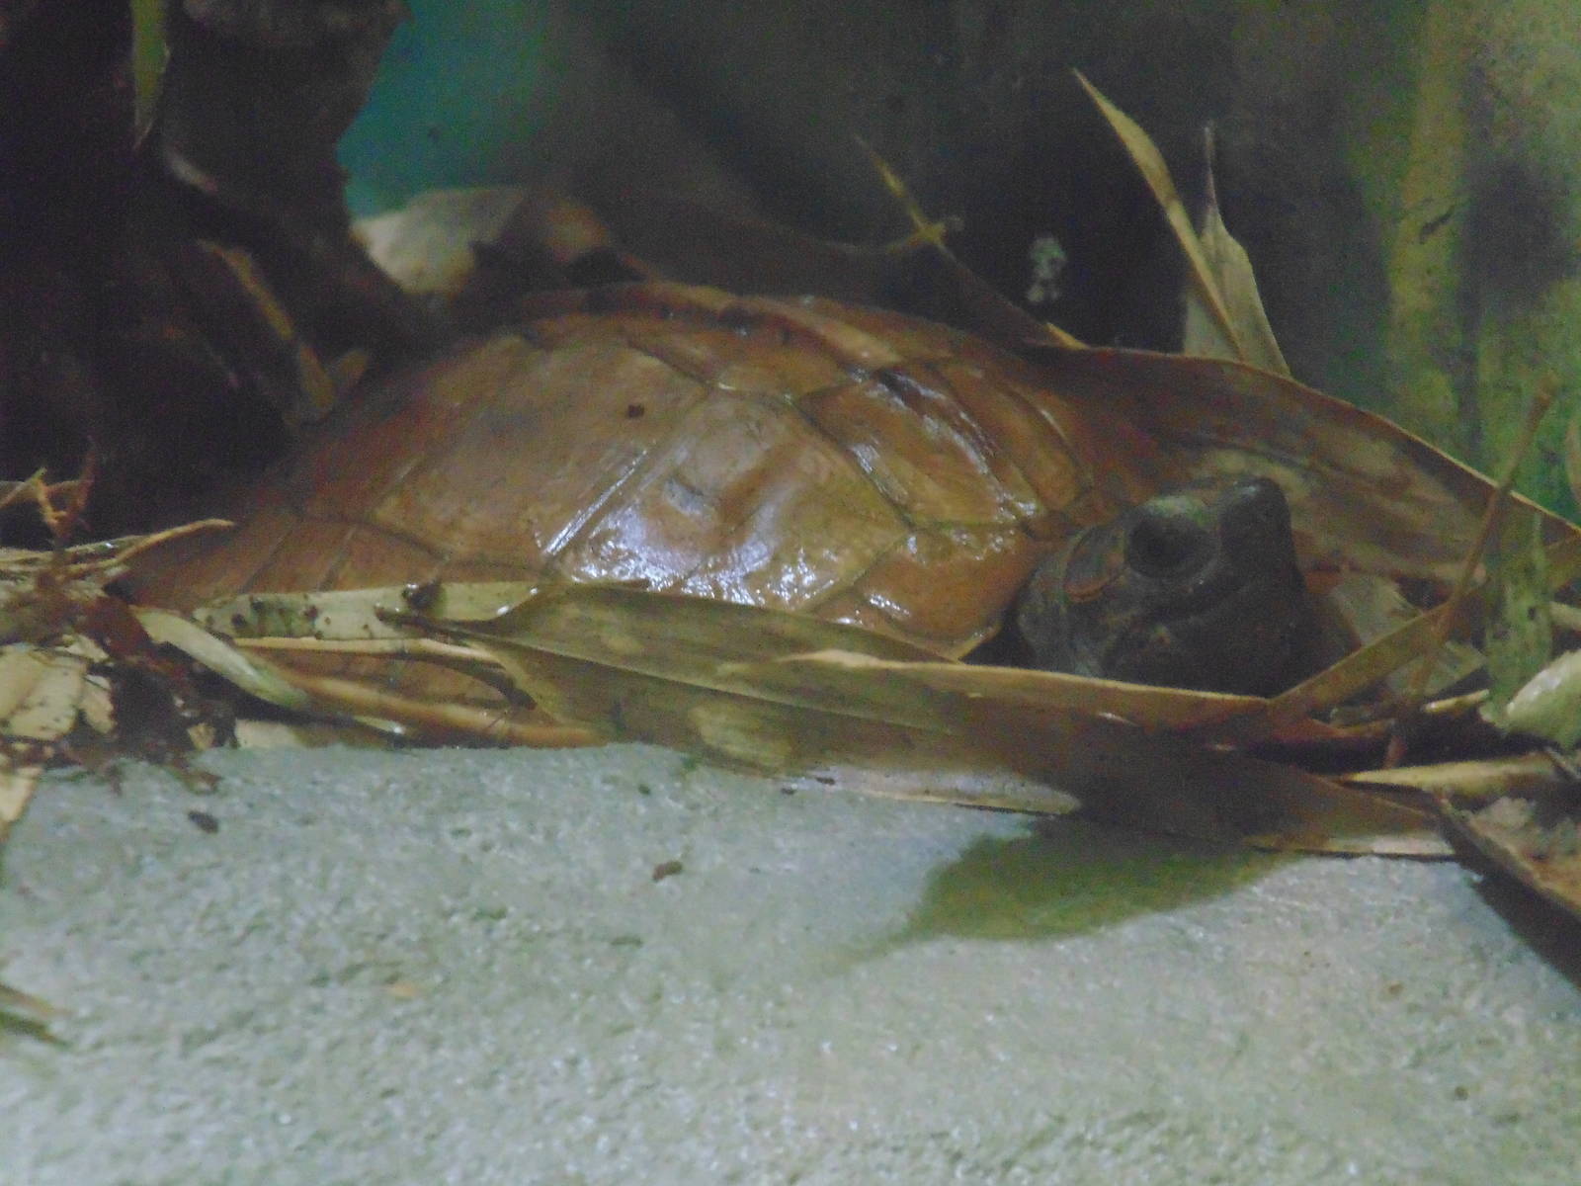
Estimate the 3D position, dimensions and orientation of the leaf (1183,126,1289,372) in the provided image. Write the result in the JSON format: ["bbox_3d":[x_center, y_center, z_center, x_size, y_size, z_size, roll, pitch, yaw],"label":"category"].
[{"bbox_3d":[0.096,-0.068,3.480,0.022,0.065,0.010,-9,13,2],"label":"leaf"}]

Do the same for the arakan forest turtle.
[{"bbox_3d":[-0.012,-0.017,3.394,0.276,0.092,0.165,3,12,34],"label":"arakan forest turtle"}]

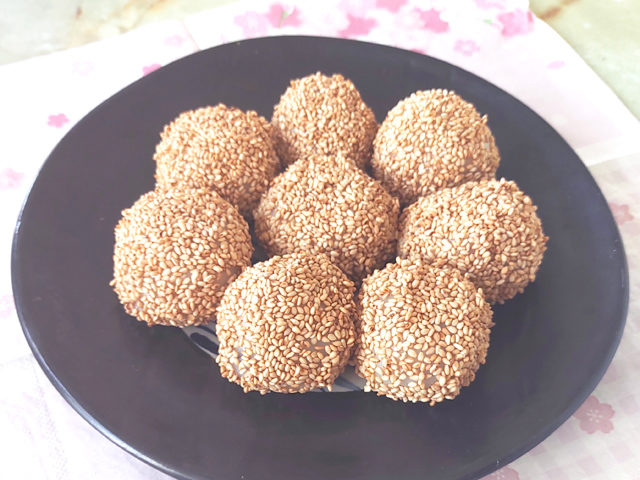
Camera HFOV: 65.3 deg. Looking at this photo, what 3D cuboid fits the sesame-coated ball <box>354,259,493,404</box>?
[{"bbox_3d":[0.036,0.032,0.177,0.051,0.048,0.051,2,51,-2],"label":"sesame-coated ball"}]

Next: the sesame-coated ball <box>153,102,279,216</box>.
[{"bbox_3d":[-0.045,-0.034,0.224,0.054,0.051,0.054,2,51,-2],"label":"sesame-coated ball"}]

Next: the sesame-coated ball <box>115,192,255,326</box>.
[{"bbox_3d":[-0.052,0.006,0.192,0.053,0.050,0.053,2,51,-2],"label":"sesame-coated ball"}]

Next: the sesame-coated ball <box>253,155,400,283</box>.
[{"bbox_3d":[0.003,-0.008,0.207,0.057,0.051,0.057,2,51,-2],"label":"sesame-coated ball"}]

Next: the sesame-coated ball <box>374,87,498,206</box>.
[{"bbox_3d":[0.054,-0.043,0.236,0.056,0.052,0.056,4,51,0],"label":"sesame-coated ball"}]

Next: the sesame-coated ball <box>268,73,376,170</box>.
[{"bbox_3d":[0.002,-0.056,0.246,0.053,0.050,0.053,2,51,-2],"label":"sesame-coated ball"}]

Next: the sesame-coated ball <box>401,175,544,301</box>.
[{"bbox_3d":[0.062,0.000,0.204,0.055,0.050,0.055,4,51,0],"label":"sesame-coated ball"}]

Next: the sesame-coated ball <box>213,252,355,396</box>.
[{"bbox_3d":[-0.012,0.029,0.177,0.051,0.048,0.051,2,51,-2],"label":"sesame-coated ball"}]

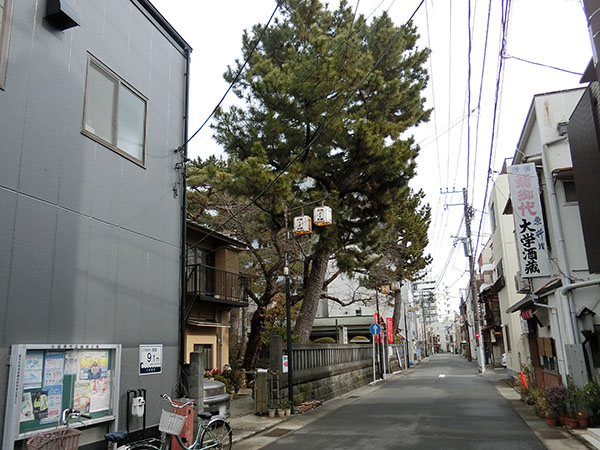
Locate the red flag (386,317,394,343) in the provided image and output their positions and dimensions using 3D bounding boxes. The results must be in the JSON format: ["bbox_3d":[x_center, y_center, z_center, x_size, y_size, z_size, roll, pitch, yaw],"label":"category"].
[{"bbox_3d":[6.169,7.193,29.600,0.520,1.780,0.100,-7,-15,18],"label":"red flag"}]

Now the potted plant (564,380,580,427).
[{"bbox_3d":[5.526,3.617,8.804,0.340,0.940,0.340,-7,-15,18],"label":"potted plant"}]

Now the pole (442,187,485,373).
[{"bbox_3d":[10.674,3.282,27.612,1.700,11.500,0.700,-7,-15,18],"label":"pole"}]

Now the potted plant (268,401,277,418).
[{"bbox_3d":[-0.762,5.098,12.006,0.240,0.450,0.240,-2,-14,-1],"label":"potted plant"}]

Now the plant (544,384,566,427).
[{"bbox_3d":[5.353,3.782,9.079,0.420,0.780,0.400,-7,-15,18],"label":"plant"}]

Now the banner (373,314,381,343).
[{"bbox_3d":[4.758,6.354,26.600,0.520,1.780,0.100,-7,-15,18],"label":"banner"}]

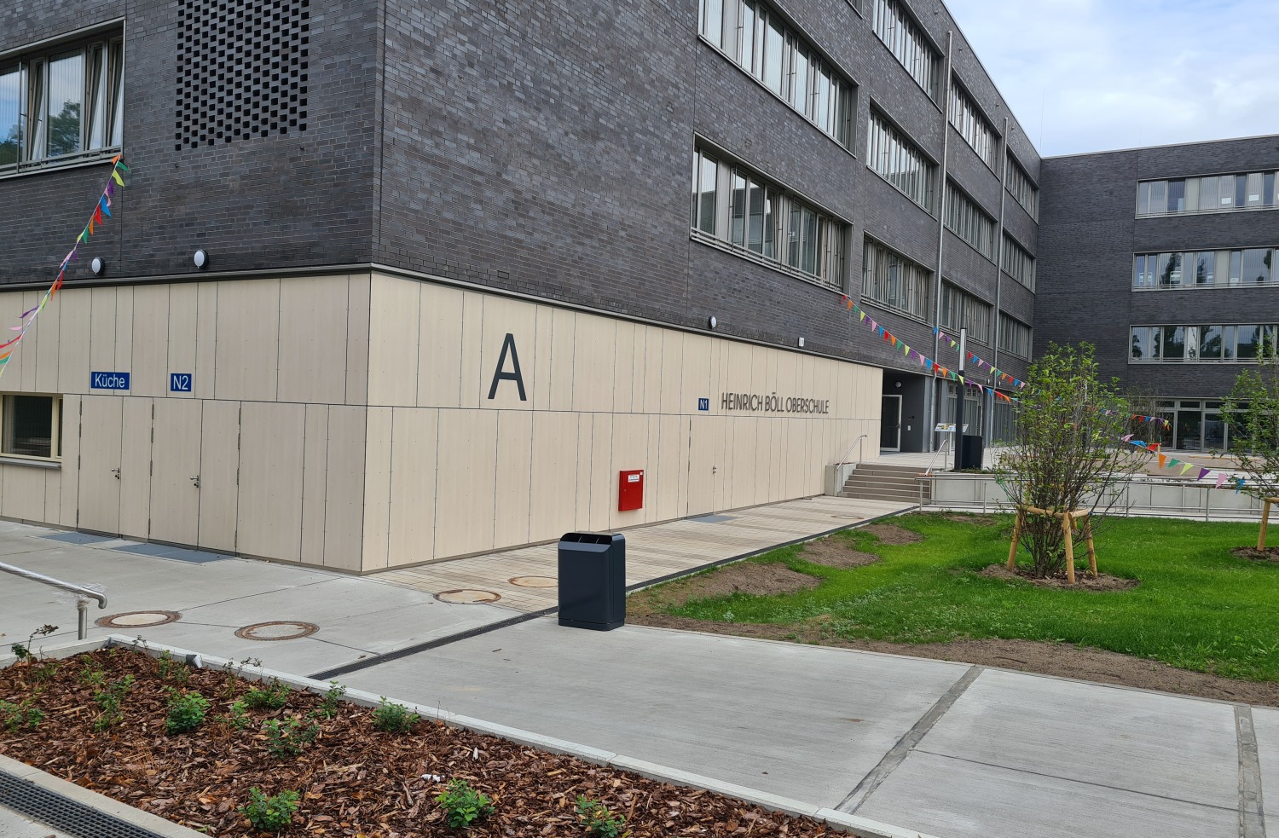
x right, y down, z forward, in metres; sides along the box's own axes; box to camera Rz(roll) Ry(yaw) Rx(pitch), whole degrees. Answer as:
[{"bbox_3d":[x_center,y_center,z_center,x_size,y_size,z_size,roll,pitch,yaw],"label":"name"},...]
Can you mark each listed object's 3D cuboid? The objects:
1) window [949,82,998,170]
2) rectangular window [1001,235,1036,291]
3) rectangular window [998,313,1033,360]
[{"bbox_3d":[14.989,-12.850,42.820,0.245,2.186,10.884,3,1,31],"label":"window"},{"bbox_3d":[21.003,-8.603,53.305,0.245,2.148,10.662,3,1,31],"label":"rectangular window"},{"bbox_3d":[20.843,-4.470,53.359,0.245,2.170,10.662,3,1,31],"label":"rectangular window"}]

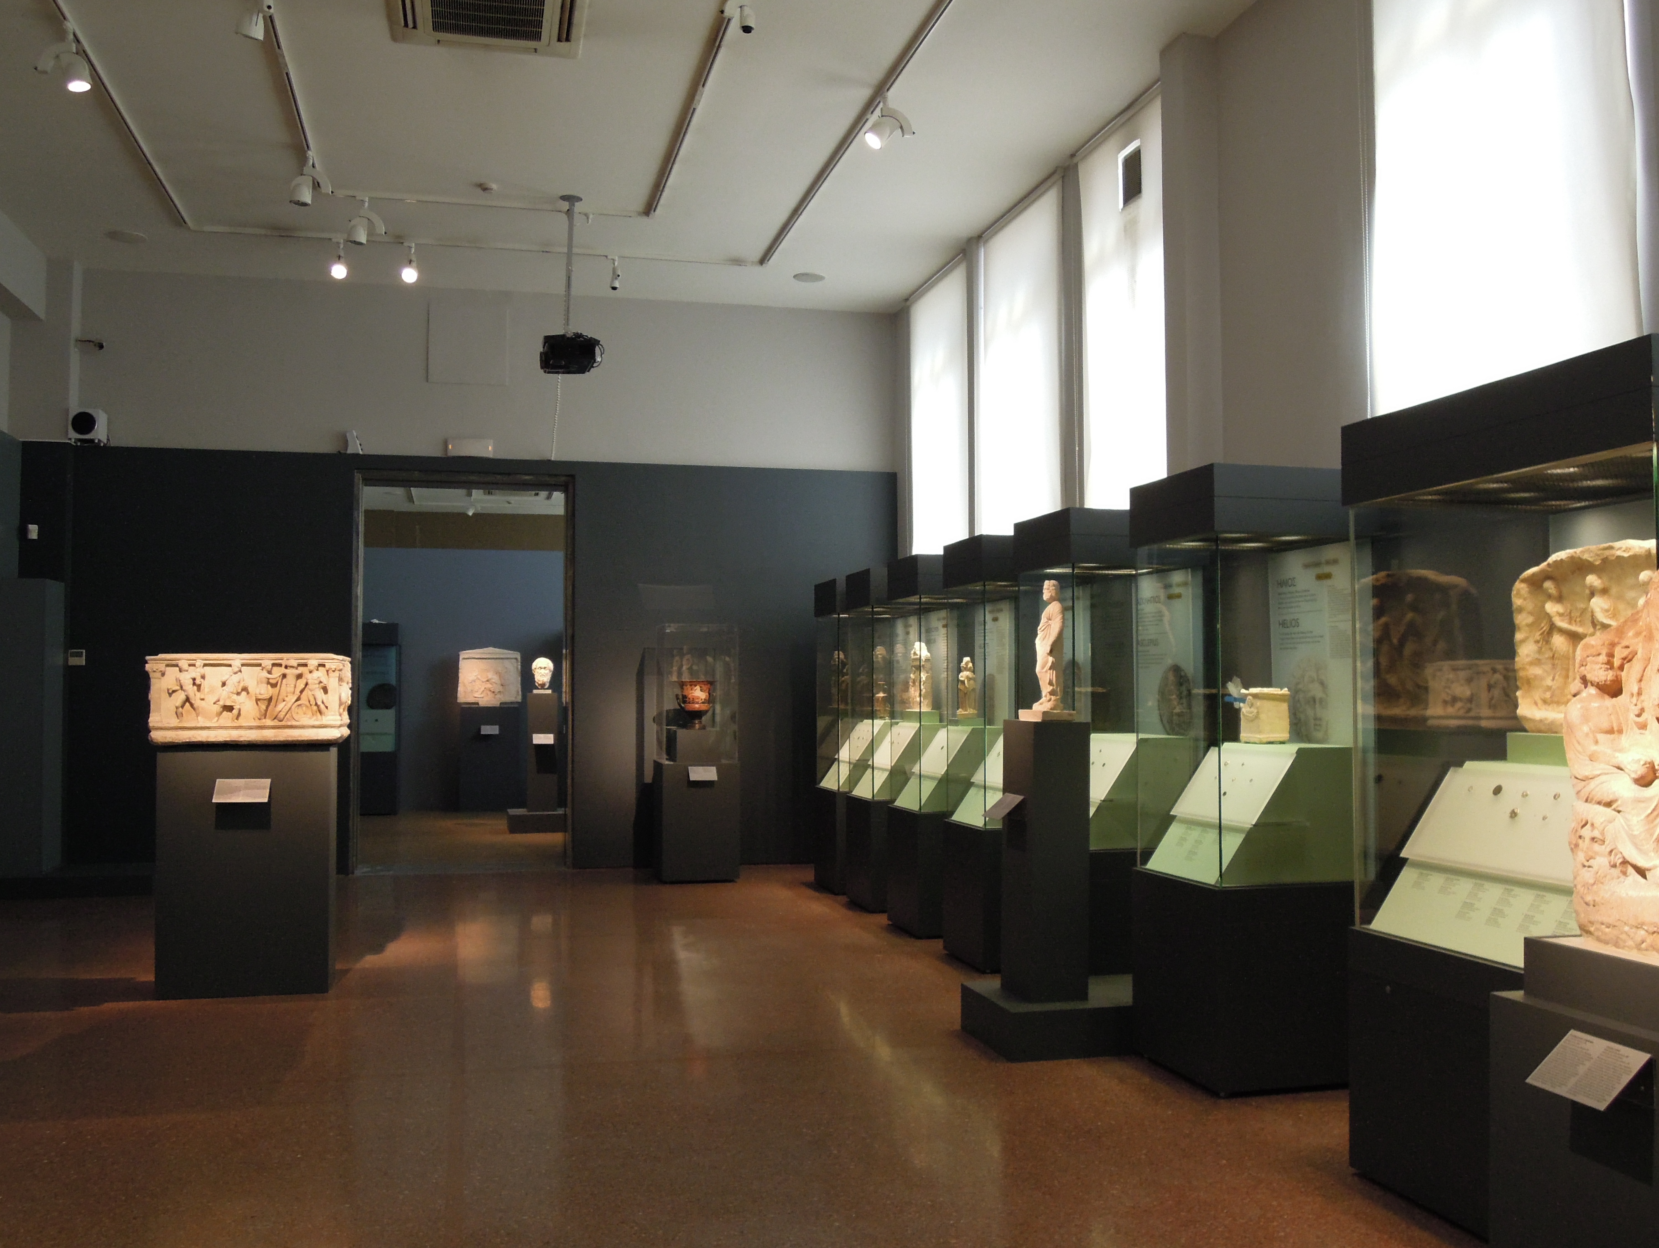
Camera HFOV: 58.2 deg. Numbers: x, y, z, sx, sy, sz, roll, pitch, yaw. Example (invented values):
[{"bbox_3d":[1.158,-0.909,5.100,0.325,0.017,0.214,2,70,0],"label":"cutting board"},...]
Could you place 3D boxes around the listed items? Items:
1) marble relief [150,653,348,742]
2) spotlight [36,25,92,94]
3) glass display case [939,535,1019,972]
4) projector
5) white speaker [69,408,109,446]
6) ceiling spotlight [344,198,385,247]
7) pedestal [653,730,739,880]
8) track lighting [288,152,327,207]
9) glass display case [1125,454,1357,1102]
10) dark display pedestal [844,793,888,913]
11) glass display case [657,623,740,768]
[{"bbox_3d":[-2.883,0.376,7.462,0.884,0.438,0.587,0,-3,-14],"label":"marble relief"},{"bbox_3d":[-3.796,-2.800,7.392,0.244,0.310,0.140,1,-2,-14],"label":"spotlight"},{"bbox_3d":[1.118,0.725,8.660,0.710,2.400,0.700,1,-2,-14],"label":"glass display case"},{"bbox_3d":[-1.736,-1.814,9.973,0.380,0.200,0.360,0,-3,-14],"label":"projector"},{"bbox_3d":[-5.730,-1.511,11.527,0.214,0.262,0.280,1,-2,-14],"label":"white speaker"},{"bbox_3d":[-3.113,-2.690,10.003,0.254,0.305,0.150,1,-2,-14],"label":"ceiling spotlight"},{"bbox_3d":[-1.098,1.500,12.198,0.606,1.130,0.600,1,-2,-14],"label":"pedestal"},{"bbox_3d":[-3.173,-2.710,9.082,0.240,0.290,0.140,-1,-3,12],"label":"track lighting"},{"bbox_3d":[1.653,0.576,5.808,0.667,2.284,0.674,0,-3,-14],"label":"glass display case"},{"bbox_3d":[0.533,1.561,10.276,0.667,0.742,0.667,0,-3,-14],"label":"dark display pedestal"},{"bbox_3d":[-1.103,0.581,12.233,0.586,1.102,0.580,1,-2,-14],"label":"glass display case"}]

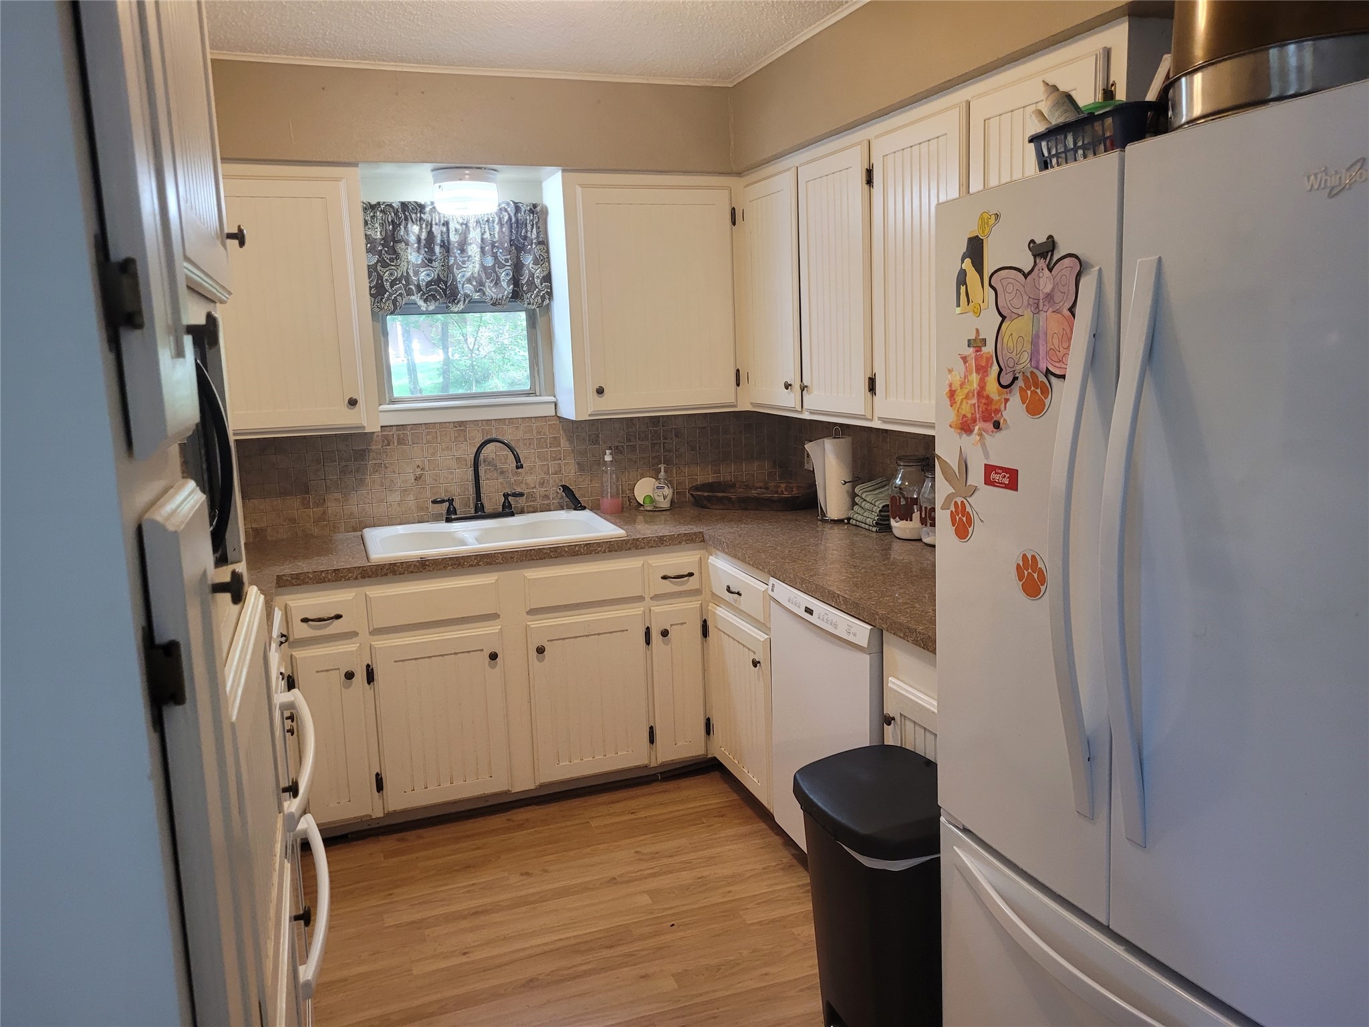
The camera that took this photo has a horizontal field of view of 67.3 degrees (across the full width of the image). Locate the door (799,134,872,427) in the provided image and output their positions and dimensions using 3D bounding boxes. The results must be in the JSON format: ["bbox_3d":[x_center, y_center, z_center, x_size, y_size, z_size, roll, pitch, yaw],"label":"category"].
[{"bbox_3d":[0.449,-0.684,3.114,0.022,0.772,0.405,-5,10,-19],"label":"door"}]

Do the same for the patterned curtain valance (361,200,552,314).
[{"bbox_3d":[-0.792,-0.908,3.630,0.650,0.380,0.090,-5,10,-19],"label":"patterned curtain valance"}]

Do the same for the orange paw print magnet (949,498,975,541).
[{"bbox_3d":[0.479,0.012,1.773,0.005,0.076,0.076,-5,10,-16],"label":"orange paw print magnet"}]

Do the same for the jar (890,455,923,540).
[{"bbox_3d":[0.724,-0.053,3.317,0.118,0.260,0.118,-2,9,0],"label":"jar"}]

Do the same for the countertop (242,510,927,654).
[{"bbox_3d":[-0.308,0.198,2.921,2.380,0.042,2.160,-5,10,-19],"label":"countertop"}]

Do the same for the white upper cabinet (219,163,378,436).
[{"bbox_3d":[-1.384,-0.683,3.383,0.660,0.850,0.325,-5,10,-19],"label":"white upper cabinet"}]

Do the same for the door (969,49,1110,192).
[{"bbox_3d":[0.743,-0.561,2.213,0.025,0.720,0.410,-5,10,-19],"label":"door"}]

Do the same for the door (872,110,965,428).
[{"bbox_3d":[0.607,-0.617,2.679,0.022,0.765,0.400,-5,10,-19],"label":"door"}]

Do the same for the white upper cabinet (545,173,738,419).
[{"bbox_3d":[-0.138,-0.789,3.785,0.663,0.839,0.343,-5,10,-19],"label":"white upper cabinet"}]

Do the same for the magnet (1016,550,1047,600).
[{"bbox_3d":[0.543,0.097,1.613,0.005,0.079,0.077,-5,8,-22],"label":"magnet"}]

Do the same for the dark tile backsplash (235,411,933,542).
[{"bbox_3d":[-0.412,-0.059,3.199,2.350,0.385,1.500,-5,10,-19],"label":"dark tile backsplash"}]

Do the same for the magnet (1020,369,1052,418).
[{"bbox_3d":[0.535,-0.184,1.575,0.005,0.079,0.077,-5,8,-22],"label":"magnet"}]

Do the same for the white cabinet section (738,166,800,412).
[{"bbox_3d":[0.309,-0.752,3.521,0.022,0.775,0.428,-5,10,-19],"label":"white cabinet section"}]

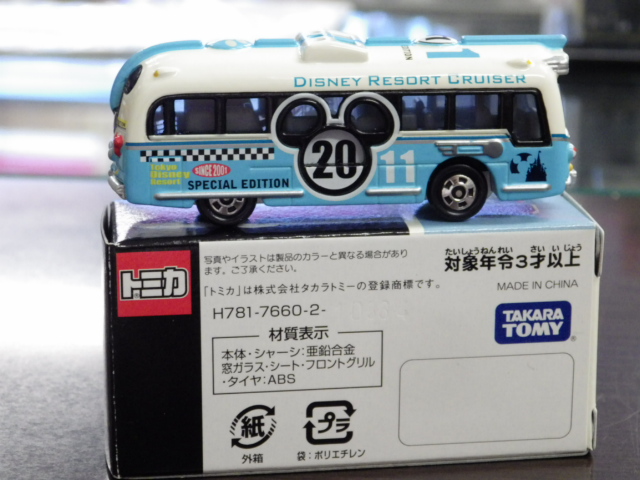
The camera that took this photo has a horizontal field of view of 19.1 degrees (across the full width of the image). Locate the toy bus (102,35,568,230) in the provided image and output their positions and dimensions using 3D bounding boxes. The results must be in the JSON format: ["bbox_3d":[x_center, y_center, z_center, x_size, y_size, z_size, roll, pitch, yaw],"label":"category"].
[{"bbox_3d":[0.003,-0.020,0.322,0.078,0.030,0.025,-1,14,-5],"label":"toy bus"}]

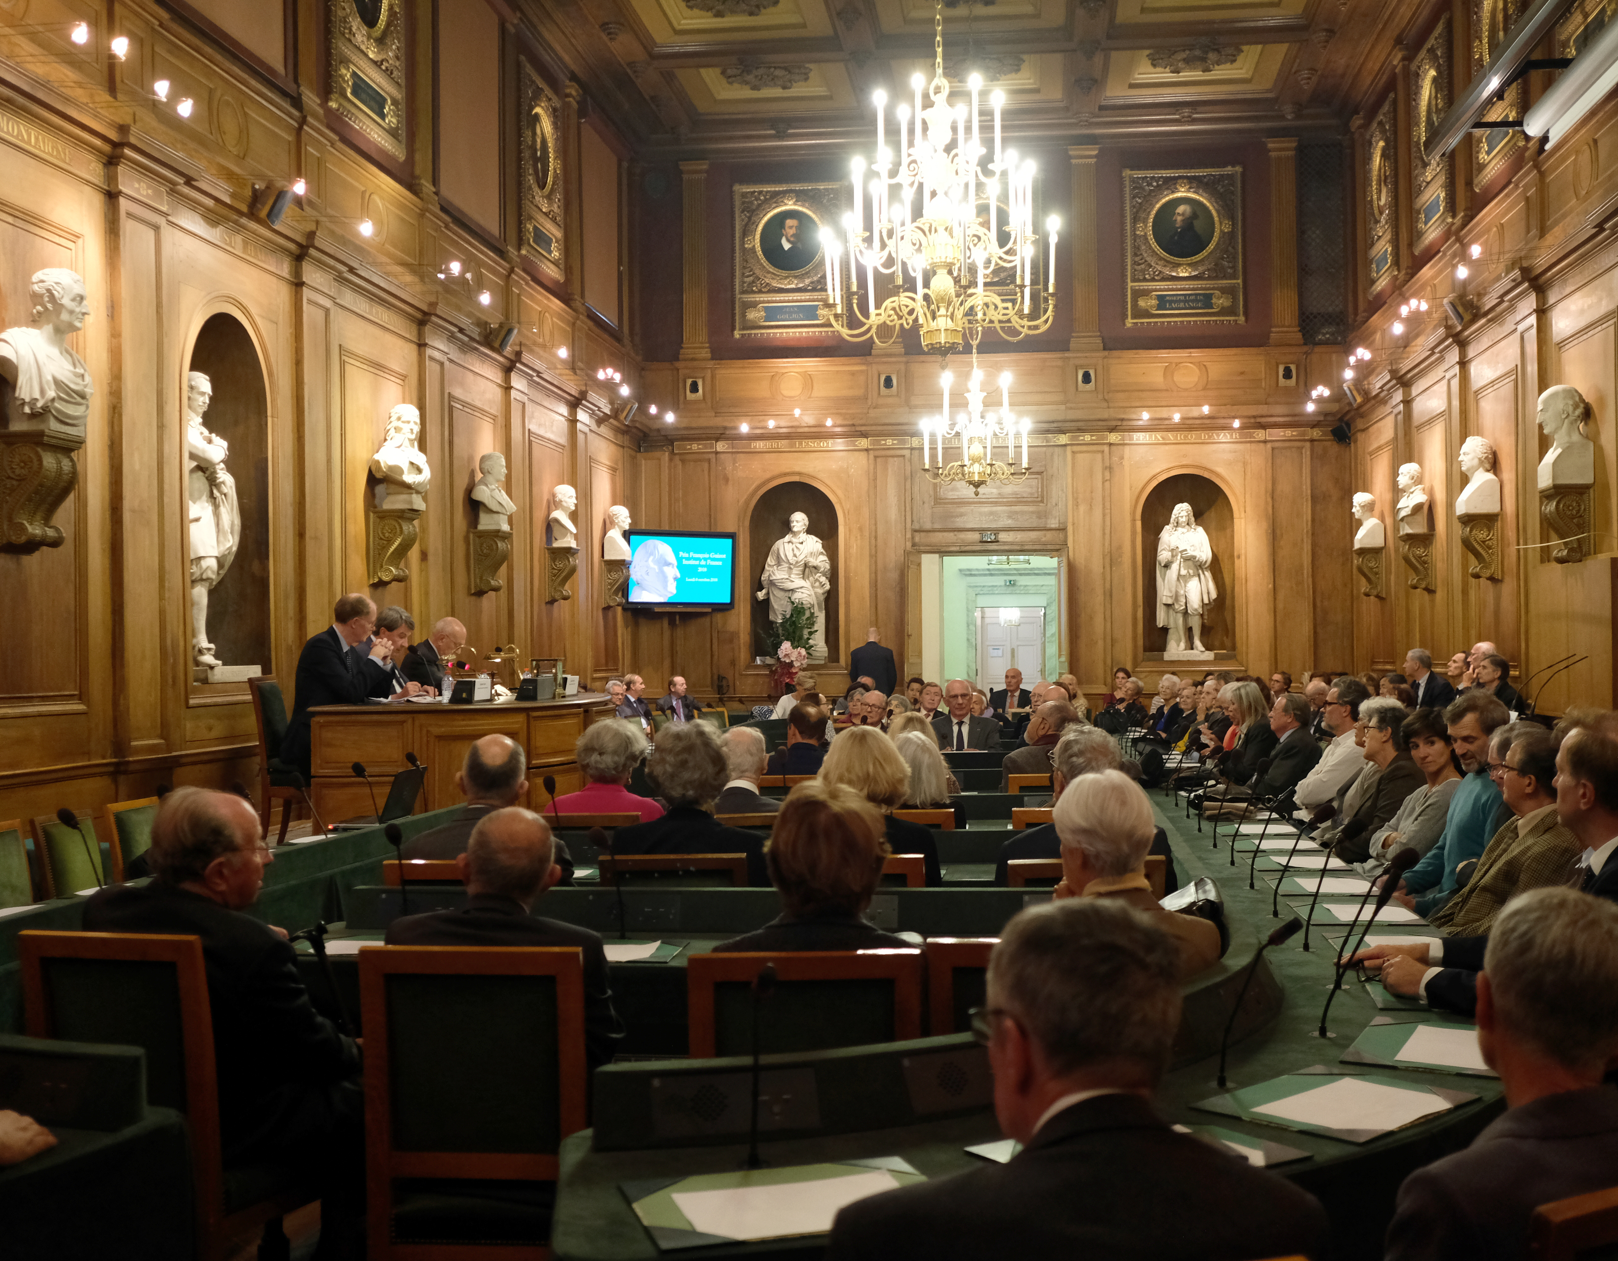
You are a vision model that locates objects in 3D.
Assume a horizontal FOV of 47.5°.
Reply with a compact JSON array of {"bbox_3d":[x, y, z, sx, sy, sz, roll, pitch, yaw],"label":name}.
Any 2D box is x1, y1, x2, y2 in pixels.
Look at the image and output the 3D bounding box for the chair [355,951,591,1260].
[{"bbox_3d":[-0.634,1.087,3.840,0.450,0.924,0.520,-1,-1,5],"label":"chair"}]

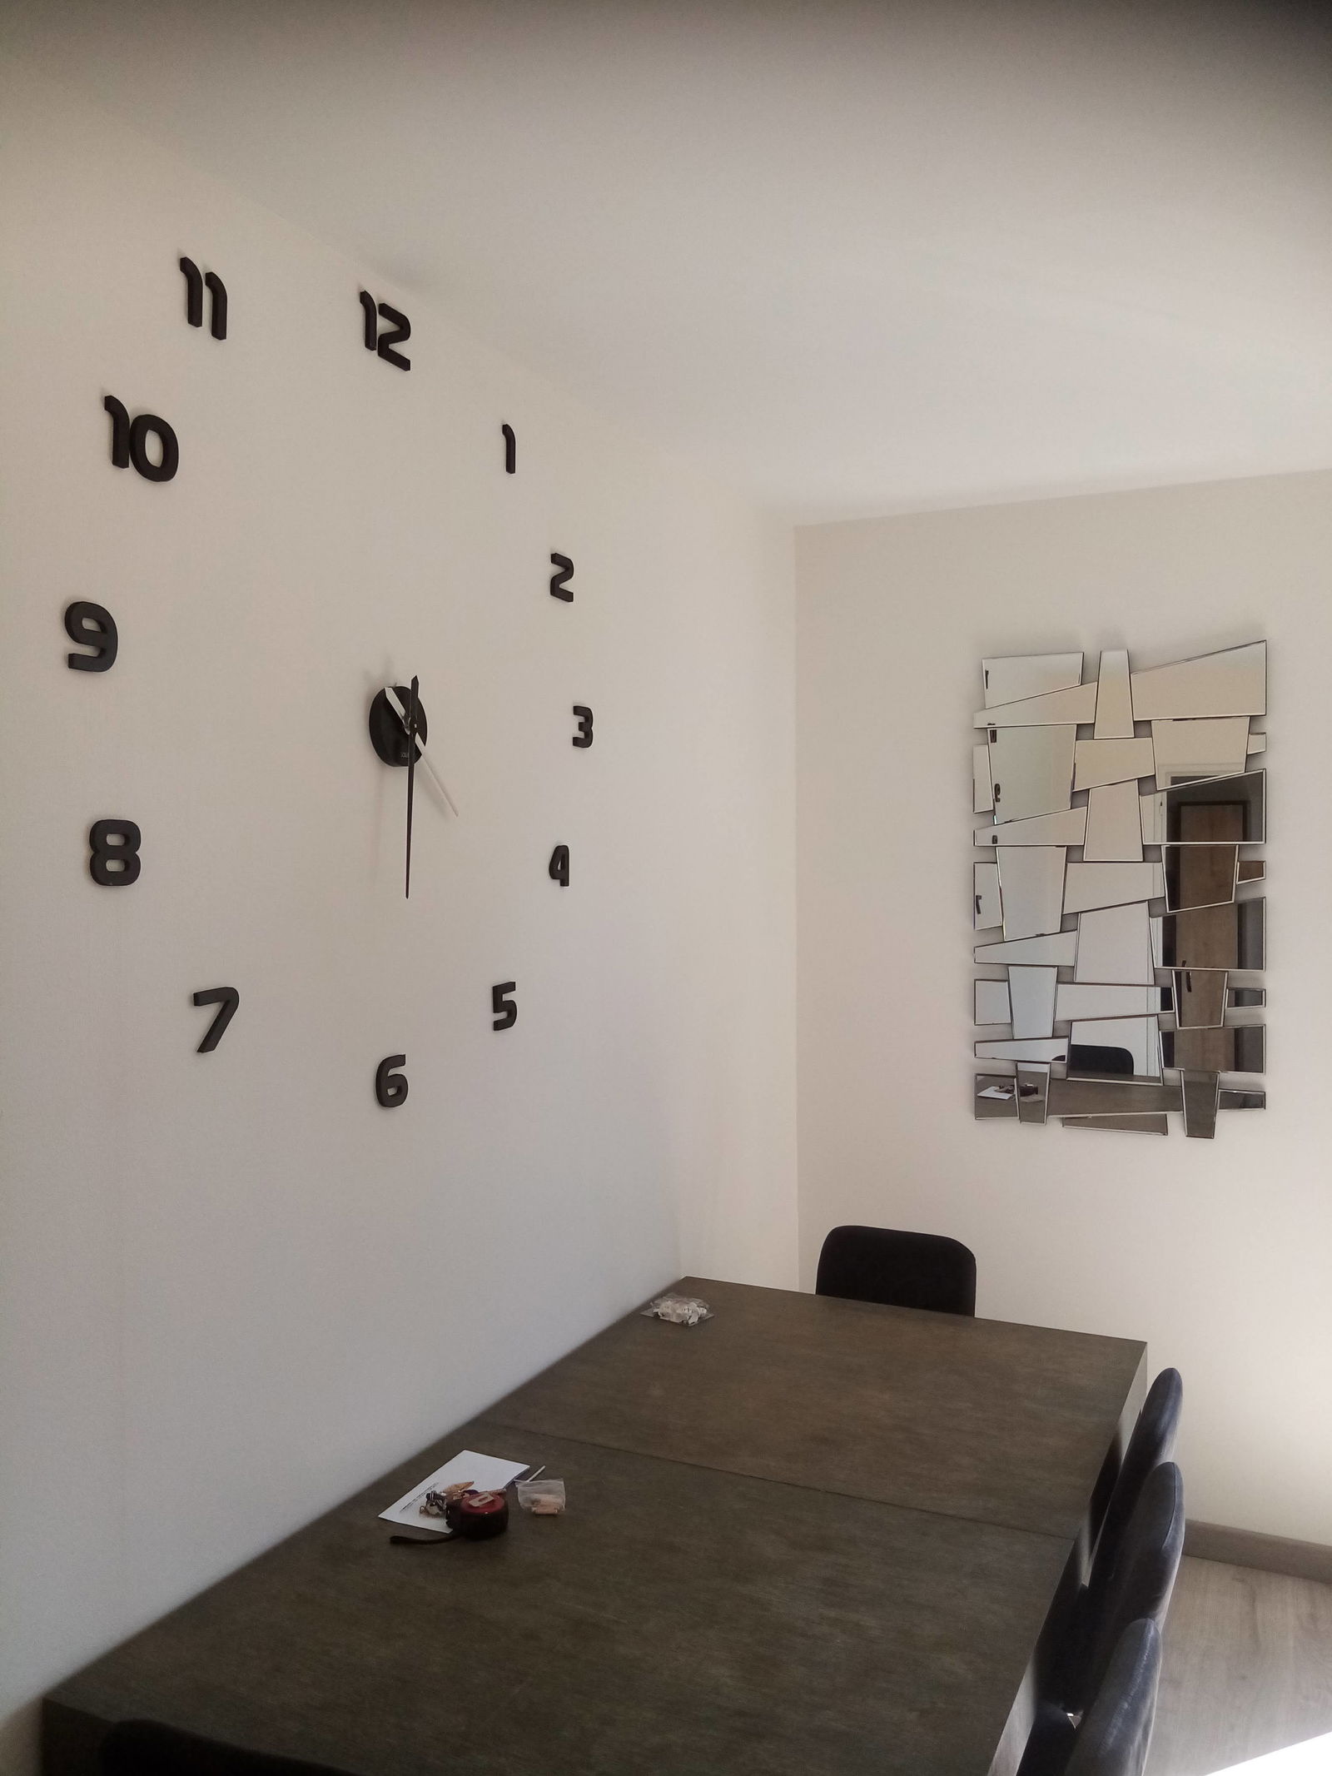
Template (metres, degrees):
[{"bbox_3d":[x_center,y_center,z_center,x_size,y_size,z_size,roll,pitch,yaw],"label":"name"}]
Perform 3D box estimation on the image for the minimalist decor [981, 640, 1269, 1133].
[{"bbox_3d":[1.068,0.008,3.177,0.660,1.150,0.033,0,2,26],"label":"minimalist decor"}]

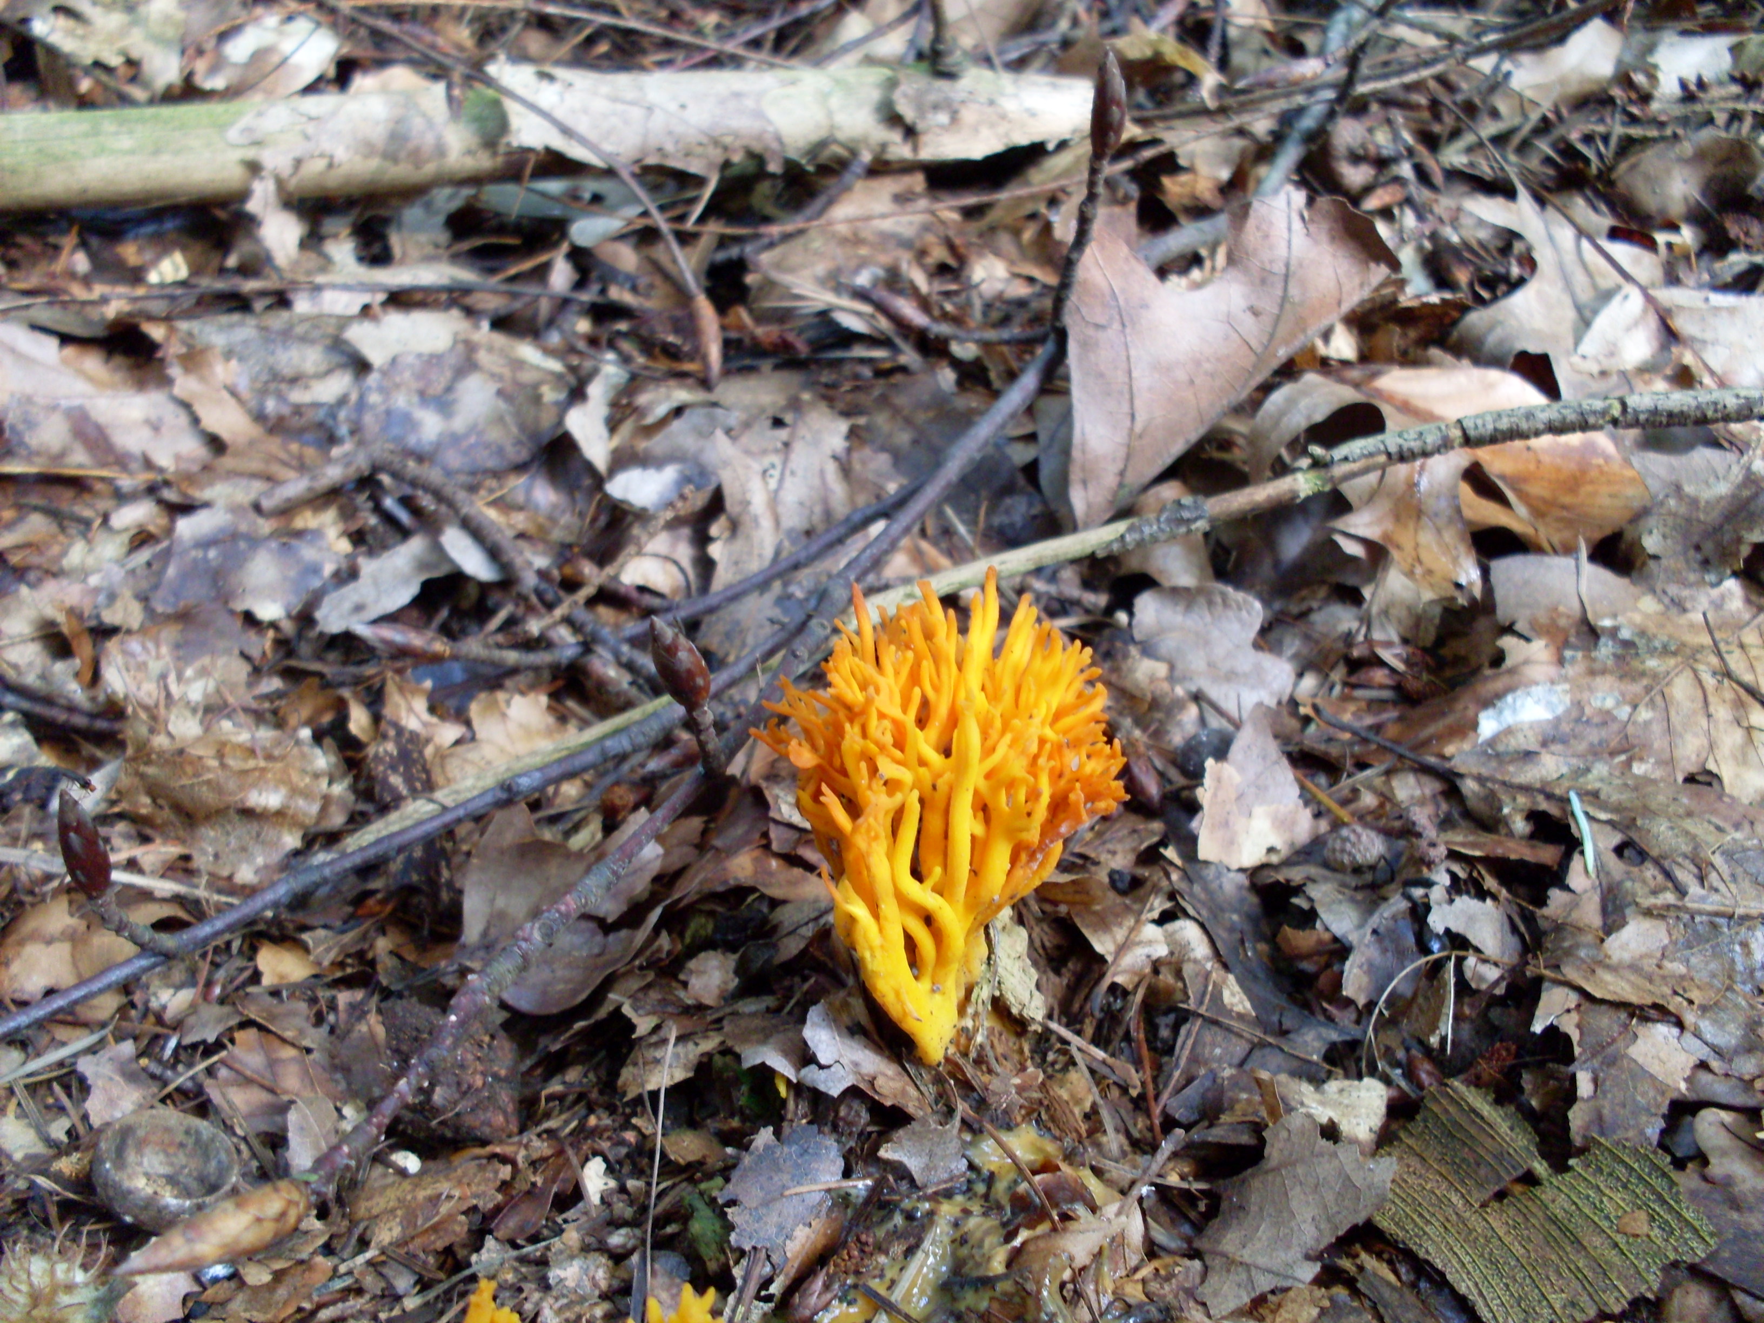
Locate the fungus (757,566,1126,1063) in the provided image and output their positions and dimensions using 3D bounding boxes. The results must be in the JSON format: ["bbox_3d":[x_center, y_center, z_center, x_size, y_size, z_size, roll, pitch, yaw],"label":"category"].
[{"bbox_3d":[0.007,0.022,0.226,0.042,0.063,0.039,0,37,0],"label":"fungus"}]

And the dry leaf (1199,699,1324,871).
[{"bbox_3d":[0.050,0.018,0.268,0.017,0.007,0.022,-18,73,-6],"label":"dry leaf"}]

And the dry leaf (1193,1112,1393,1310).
[{"bbox_3d":[0.044,0.062,0.215,0.014,0.007,0.029,29,52,26],"label":"dry leaf"}]

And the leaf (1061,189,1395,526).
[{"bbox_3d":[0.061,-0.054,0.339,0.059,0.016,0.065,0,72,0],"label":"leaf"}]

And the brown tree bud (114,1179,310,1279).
[{"bbox_3d":[-0.074,0.063,0.215,0.021,0.005,0.005,-19,44,-22],"label":"brown tree bud"}]

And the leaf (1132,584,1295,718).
[{"bbox_3d":[0.050,-0.002,0.295,0.021,0.007,0.025,-15,58,-10],"label":"leaf"}]

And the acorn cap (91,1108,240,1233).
[{"bbox_3d":[-0.082,0.058,0.221,0.017,0.011,0.017,0,26,0],"label":"acorn cap"}]

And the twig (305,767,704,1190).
[{"bbox_3d":[-0.045,0.036,0.242,0.007,0.007,0.075,20,47,24],"label":"twig"}]

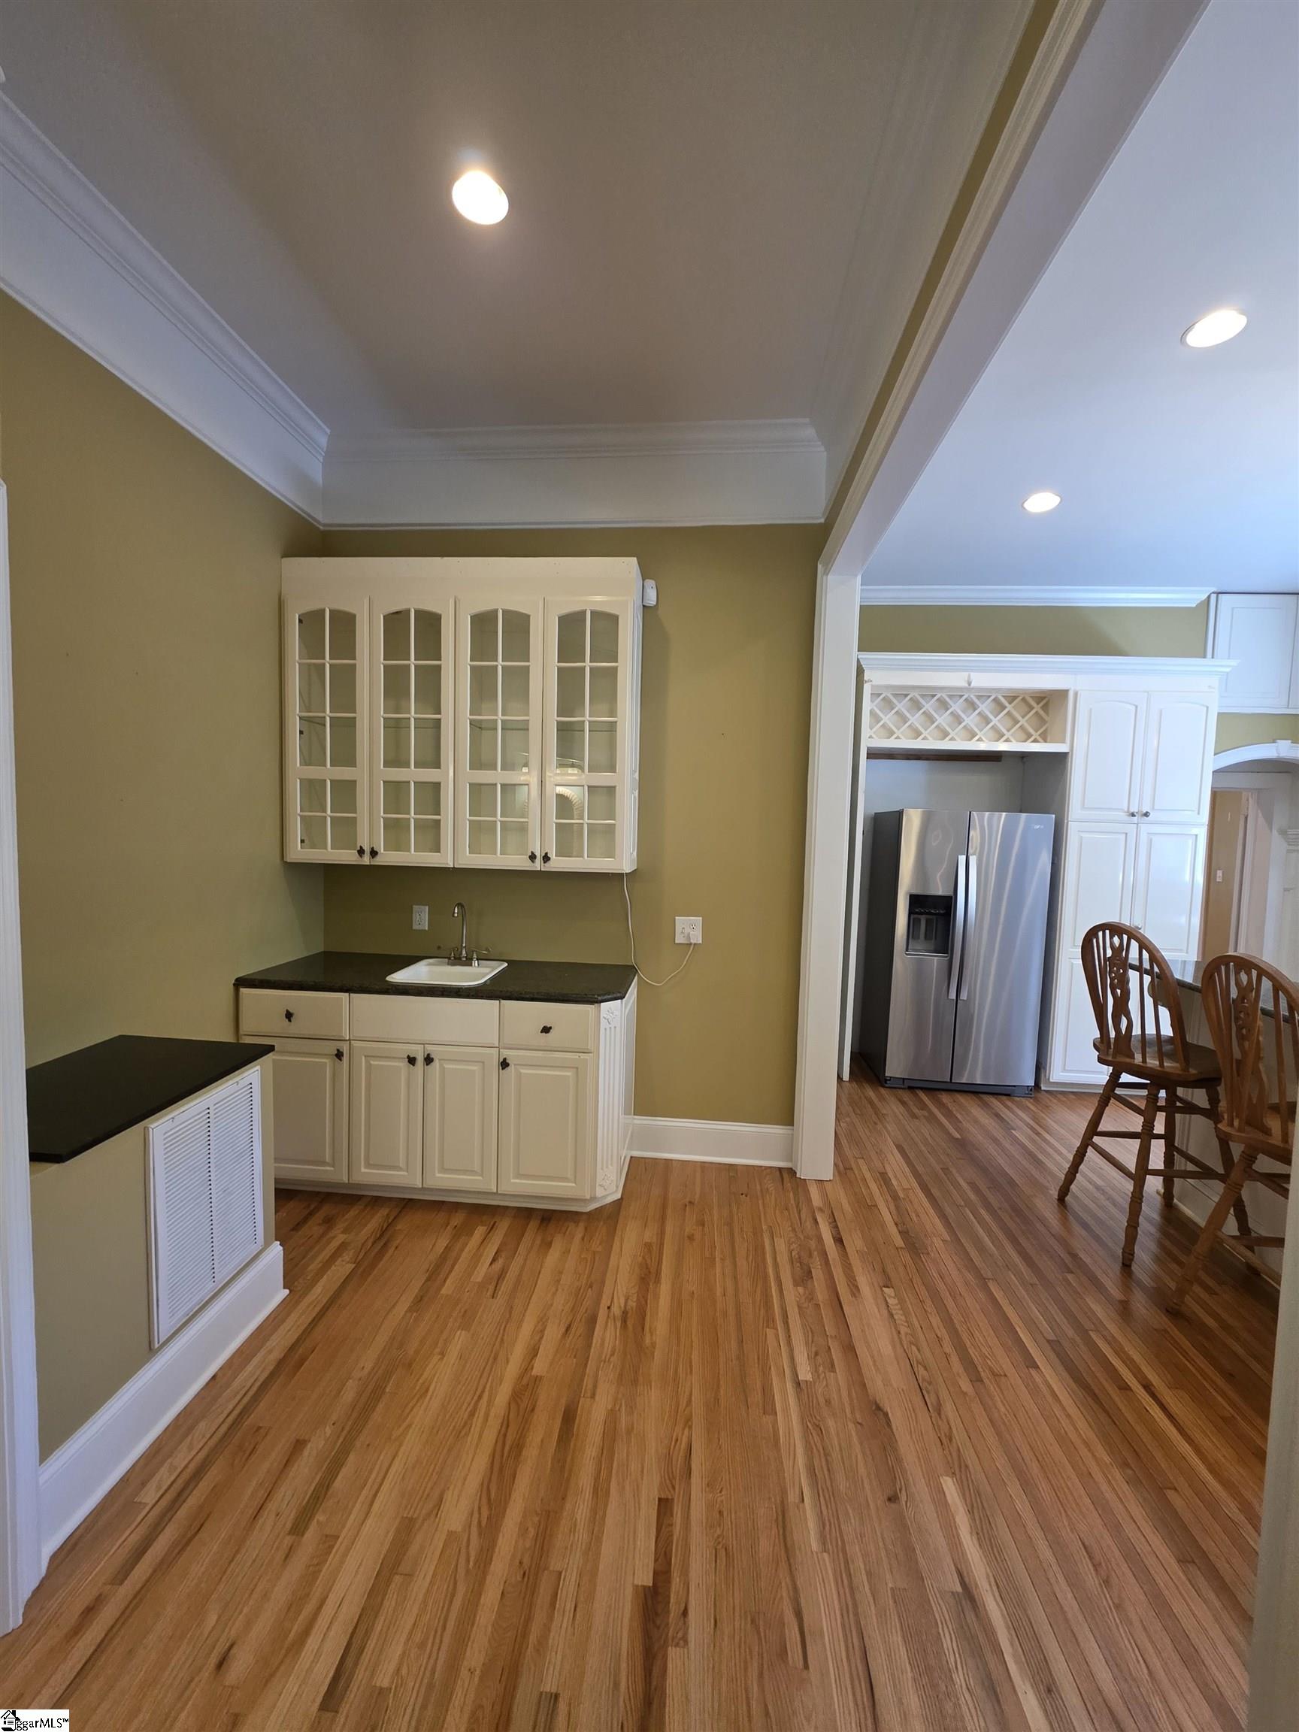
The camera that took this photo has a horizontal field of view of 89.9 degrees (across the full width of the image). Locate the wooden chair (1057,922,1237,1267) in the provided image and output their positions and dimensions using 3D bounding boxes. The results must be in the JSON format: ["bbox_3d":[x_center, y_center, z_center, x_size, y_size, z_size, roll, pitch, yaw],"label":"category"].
[{"bbox_3d":[1.992,0.857,2.561,0.570,1.230,0.490,1,4,-13],"label":"wooden chair"}]

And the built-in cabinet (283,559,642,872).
[{"bbox_3d":[-0.817,-0.646,2.902,1.522,1.296,0.287,2,4,5],"label":"built-in cabinet"}]

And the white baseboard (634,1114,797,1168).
[{"bbox_3d":[0.294,1.294,3.062,0.762,0.193,0.029,2,4,5],"label":"white baseboard"}]

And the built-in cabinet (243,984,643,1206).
[{"bbox_3d":[-0.864,0.933,2.864,1.541,0.875,0.575,2,4,5],"label":"built-in cabinet"}]

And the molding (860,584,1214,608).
[{"bbox_3d":[2.591,-1.858,4.476,2.290,0.103,0.085,2,4,5],"label":"molding"}]

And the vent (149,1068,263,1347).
[{"bbox_3d":[-1.231,0.924,1.831,0.020,0.577,0.401,2,4,5],"label":"vent"}]

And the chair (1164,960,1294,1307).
[{"bbox_3d":[1.953,0.899,1.908,0.570,1.230,0.490,1,4,-5],"label":"chair"}]

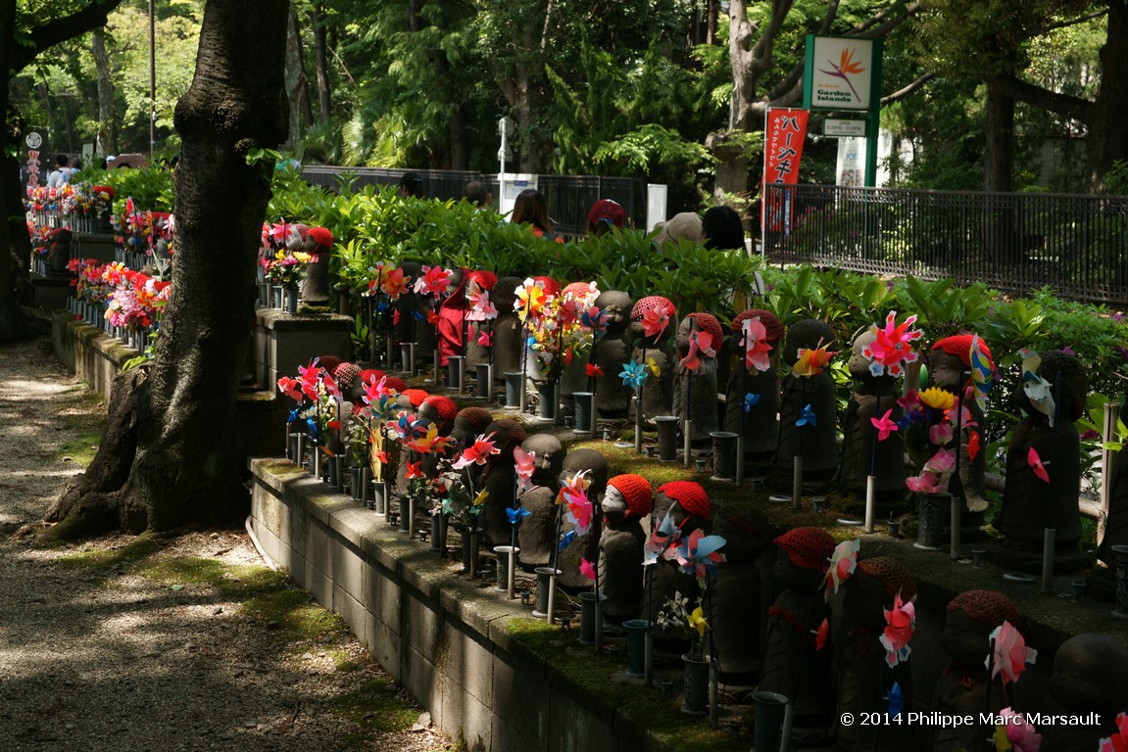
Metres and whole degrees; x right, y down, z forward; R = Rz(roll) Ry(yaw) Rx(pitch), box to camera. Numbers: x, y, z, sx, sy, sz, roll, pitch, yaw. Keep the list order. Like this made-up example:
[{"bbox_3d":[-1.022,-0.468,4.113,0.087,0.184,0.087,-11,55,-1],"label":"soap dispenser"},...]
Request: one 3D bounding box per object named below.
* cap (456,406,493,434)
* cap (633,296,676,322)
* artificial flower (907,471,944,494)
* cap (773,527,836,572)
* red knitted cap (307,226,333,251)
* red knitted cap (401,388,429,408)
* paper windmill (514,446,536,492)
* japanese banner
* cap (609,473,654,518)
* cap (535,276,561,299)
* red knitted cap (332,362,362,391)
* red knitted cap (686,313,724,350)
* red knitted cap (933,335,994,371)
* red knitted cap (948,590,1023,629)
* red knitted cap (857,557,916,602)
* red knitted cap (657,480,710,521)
[{"bbox_3d":[-0.315,0.157,5.530,0.137,0.100,0.130,1,6,0],"label":"cap"},{"bbox_3d":[0.316,-0.235,5.490,0.152,0.088,0.145,1,6,0],"label":"cap"},{"bbox_3d":[0.796,0.235,3.460,0.080,0.052,0.070,4,8,30],"label":"artificial flower"},{"bbox_3d":[0.581,0.421,3.790,0.142,0.106,0.148,2,6,0],"label":"cap"},{"bbox_3d":[-1.324,-0.747,8.500,0.140,0.118,0.135,1,6,0],"label":"red knitted cap"},{"bbox_3d":[-0.574,0.093,6.100,0.128,0.100,0.128,0,7,0],"label":"red knitted cap"},{"bbox_3d":[-0.117,0.274,4.634,0.050,0.135,0.130,5,7,25],"label":"paper windmill"},{"bbox_3d":[3.223,-2.987,22.800,0.600,1.800,0.080,-1,7,-9],"label":"japanese banner"},{"bbox_3d":[0.185,0.333,4.340,0.125,0.115,0.128,1,6,0],"label":"cap"},{"bbox_3d":[-0.073,-0.363,6.480,0.130,0.100,0.130,1,6,0],"label":"cap"},{"bbox_3d":[-0.956,0.002,6.900,0.135,0.110,0.135,0,7,0],"label":"red knitted cap"},{"bbox_3d":[0.469,-0.144,5.190,0.122,0.122,0.135,-1,7,-25],"label":"red knitted cap"},{"bbox_3d":[1.039,-0.059,4.070,0.155,0.092,0.145,1,6,0],"label":"red knitted cap"},{"bbox_3d":[0.856,0.478,3.191,0.143,0.095,0.148,2,6,0],"label":"red knitted cap"},{"bbox_3d":[0.720,0.453,3.488,0.138,0.100,0.140,2,6,0],"label":"red knitted cap"},{"bbox_3d":[0.331,0.346,4.333,0.140,0.108,0.146,2,6,0],"label":"red knitted cap"}]

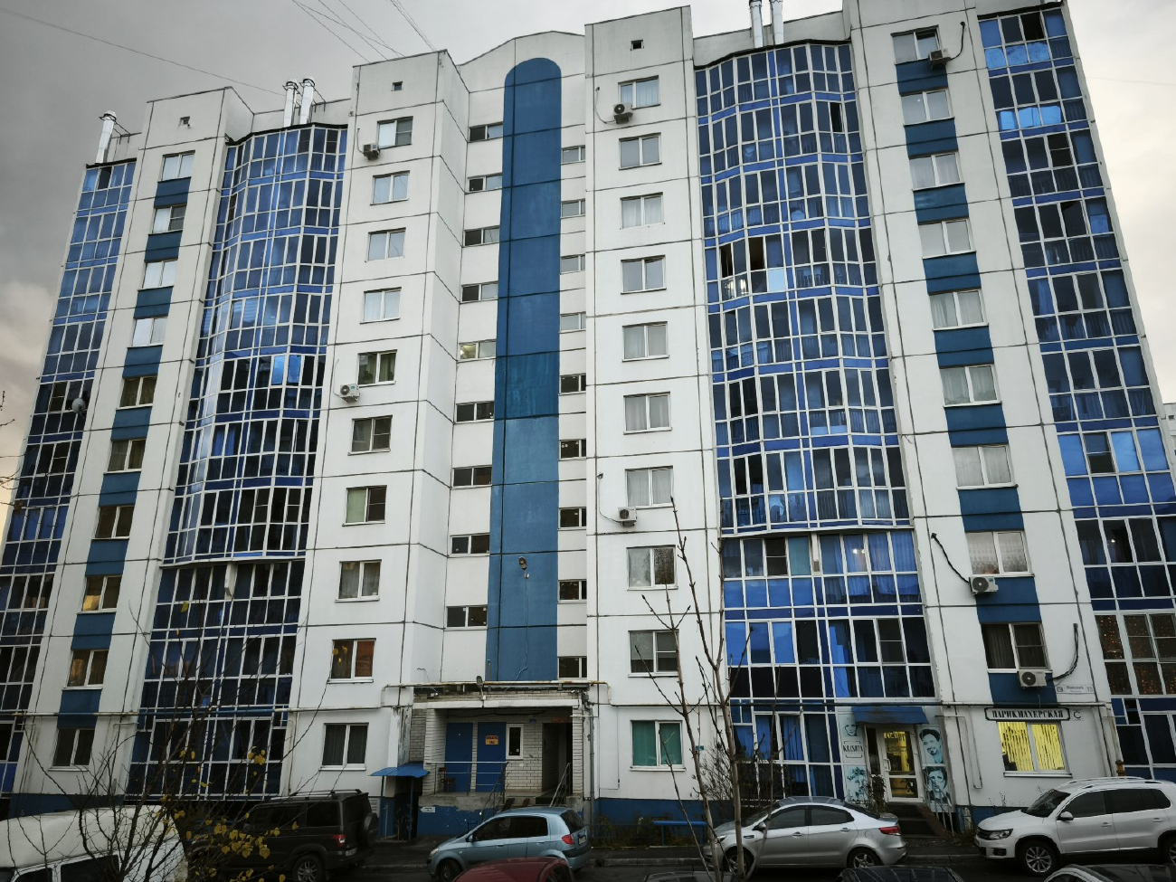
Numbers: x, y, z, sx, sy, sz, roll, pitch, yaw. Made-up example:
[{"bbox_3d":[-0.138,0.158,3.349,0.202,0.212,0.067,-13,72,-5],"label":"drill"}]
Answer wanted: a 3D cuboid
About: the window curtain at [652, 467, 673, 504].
[{"bbox_3d":[2.605,1.585,27.519,0.800,1.300,0.100,-4,-17,12],"label":"window curtain"}]

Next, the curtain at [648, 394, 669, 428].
[{"bbox_3d":[2.585,-1.070,28.239,0.700,1.242,0.100,-4,-18,12],"label":"curtain"}]

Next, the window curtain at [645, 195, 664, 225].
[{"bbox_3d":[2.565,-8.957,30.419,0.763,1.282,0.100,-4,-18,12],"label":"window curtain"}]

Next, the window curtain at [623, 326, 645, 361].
[{"bbox_3d":[1.740,-3.689,29.260,0.810,1.324,0.100,-4,-18,12],"label":"window curtain"}]

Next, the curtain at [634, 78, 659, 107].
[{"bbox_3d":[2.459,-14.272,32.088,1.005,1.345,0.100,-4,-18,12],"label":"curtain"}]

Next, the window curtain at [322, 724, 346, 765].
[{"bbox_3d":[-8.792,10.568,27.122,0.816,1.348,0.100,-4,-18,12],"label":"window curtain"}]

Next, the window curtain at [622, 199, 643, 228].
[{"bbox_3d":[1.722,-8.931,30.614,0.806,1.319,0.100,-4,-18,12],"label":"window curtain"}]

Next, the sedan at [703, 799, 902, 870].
[{"bbox_3d":[4.686,8.678,17.266,4.370,1.470,1.720,-7,-18,12],"label":"sedan"}]

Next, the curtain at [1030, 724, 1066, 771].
[{"bbox_3d":[13.324,8.847,22.594,0.673,1.252,0.100,-4,-18,12],"label":"curtain"}]

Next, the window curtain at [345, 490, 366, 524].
[{"bbox_3d":[-8.905,2.534,29.936,0.800,1.300,0.100,-4,-17,12],"label":"window curtain"}]

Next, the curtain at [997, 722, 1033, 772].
[{"bbox_3d":[12.548,8.963,22.926,0.900,1.350,0.100,-4,-17,12],"label":"curtain"}]

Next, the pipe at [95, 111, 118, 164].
[{"bbox_3d":[-24.267,-15.169,39.280,0.500,3.100,0.500,-4,-17,12],"label":"pipe"}]

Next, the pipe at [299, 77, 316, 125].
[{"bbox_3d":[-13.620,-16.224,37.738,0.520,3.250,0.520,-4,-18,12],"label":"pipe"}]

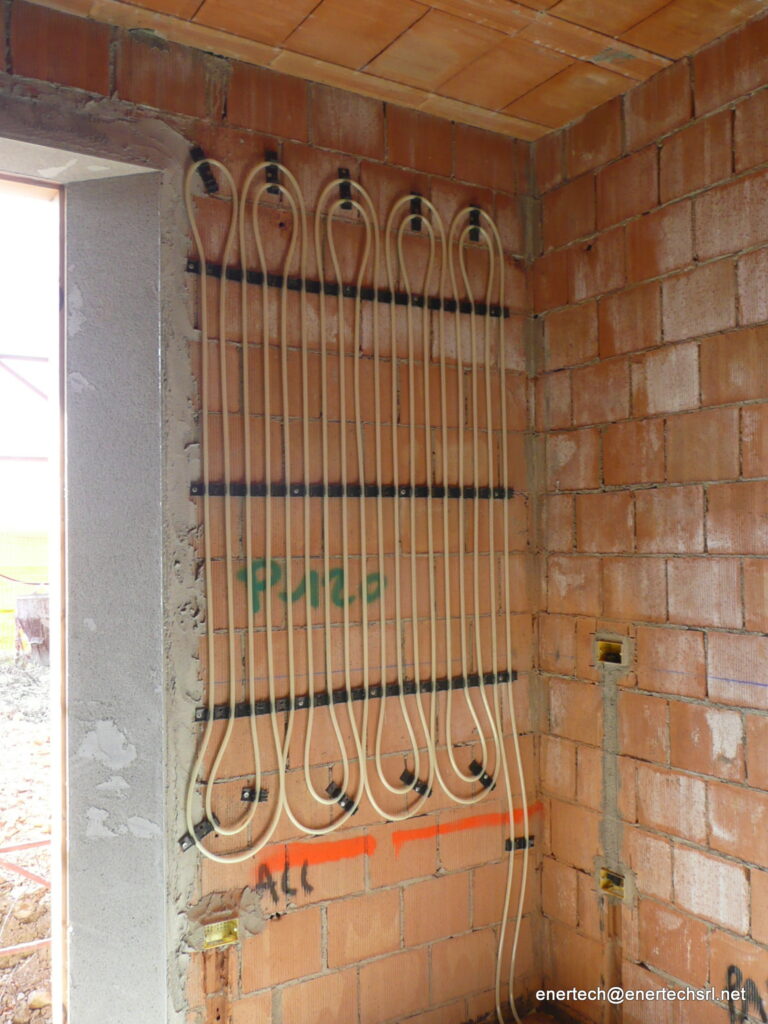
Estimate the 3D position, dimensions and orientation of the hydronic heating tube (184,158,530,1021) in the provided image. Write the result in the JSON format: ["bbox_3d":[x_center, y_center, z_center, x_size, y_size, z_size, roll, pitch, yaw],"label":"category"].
[{"bbox_3d":[-0.028,0.350,2.515,1.158,2.695,0.045,0,-2,-29],"label":"hydronic heating tube"}]

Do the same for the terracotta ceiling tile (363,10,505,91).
[{"bbox_3d":[0.134,-1.279,2.294,0.245,0.020,0.340,0,-2,-29],"label":"terracotta ceiling tile"}]

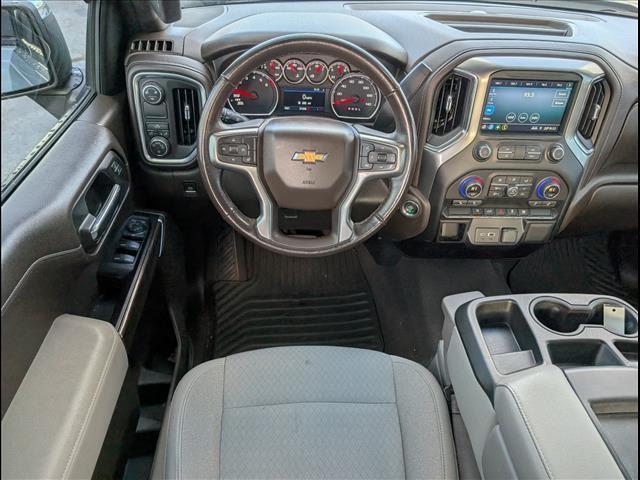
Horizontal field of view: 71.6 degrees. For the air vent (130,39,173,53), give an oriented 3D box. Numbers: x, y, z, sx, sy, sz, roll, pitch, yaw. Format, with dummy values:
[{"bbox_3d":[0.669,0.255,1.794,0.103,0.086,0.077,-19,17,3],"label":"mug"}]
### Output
[{"bbox_3d":[-0.363,-0.418,0.955,0.090,0.034,0.022,0,3,-3],"label":"air vent"}]

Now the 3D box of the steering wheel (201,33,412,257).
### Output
[{"bbox_3d":[-0.021,-0.158,0.797,0.382,0.382,0.110,1,16,-3],"label":"steering wheel"}]

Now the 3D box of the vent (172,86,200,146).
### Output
[{"bbox_3d":[-0.284,-0.264,0.949,0.057,0.118,0.033,-2,27,-6],"label":"vent"}]

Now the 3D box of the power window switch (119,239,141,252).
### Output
[{"bbox_3d":[-0.389,0.011,0.905,0.041,0.020,0.035,0,30,-3],"label":"power window switch"}]

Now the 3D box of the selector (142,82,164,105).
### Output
[{"bbox_3d":[-0.342,-0.298,0.905,0.043,0.043,0.026,-2,27,-6],"label":"selector"}]

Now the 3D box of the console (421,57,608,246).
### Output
[{"bbox_3d":[0.433,-0.209,1.016,0.360,0.420,0.120,1,26,-2],"label":"console"}]

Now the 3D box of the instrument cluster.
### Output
[{"bbox_3d":[-0.037,-0.338,0.990,0.340,0.140,0.065,0,24,-3],"label":"instrument cluster"}]

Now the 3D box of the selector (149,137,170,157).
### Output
[{"bbox_3d":[-0.347,-0.199,0.955,0.043,0.043,0.026,-2,27,-6],"label":"selector"}]

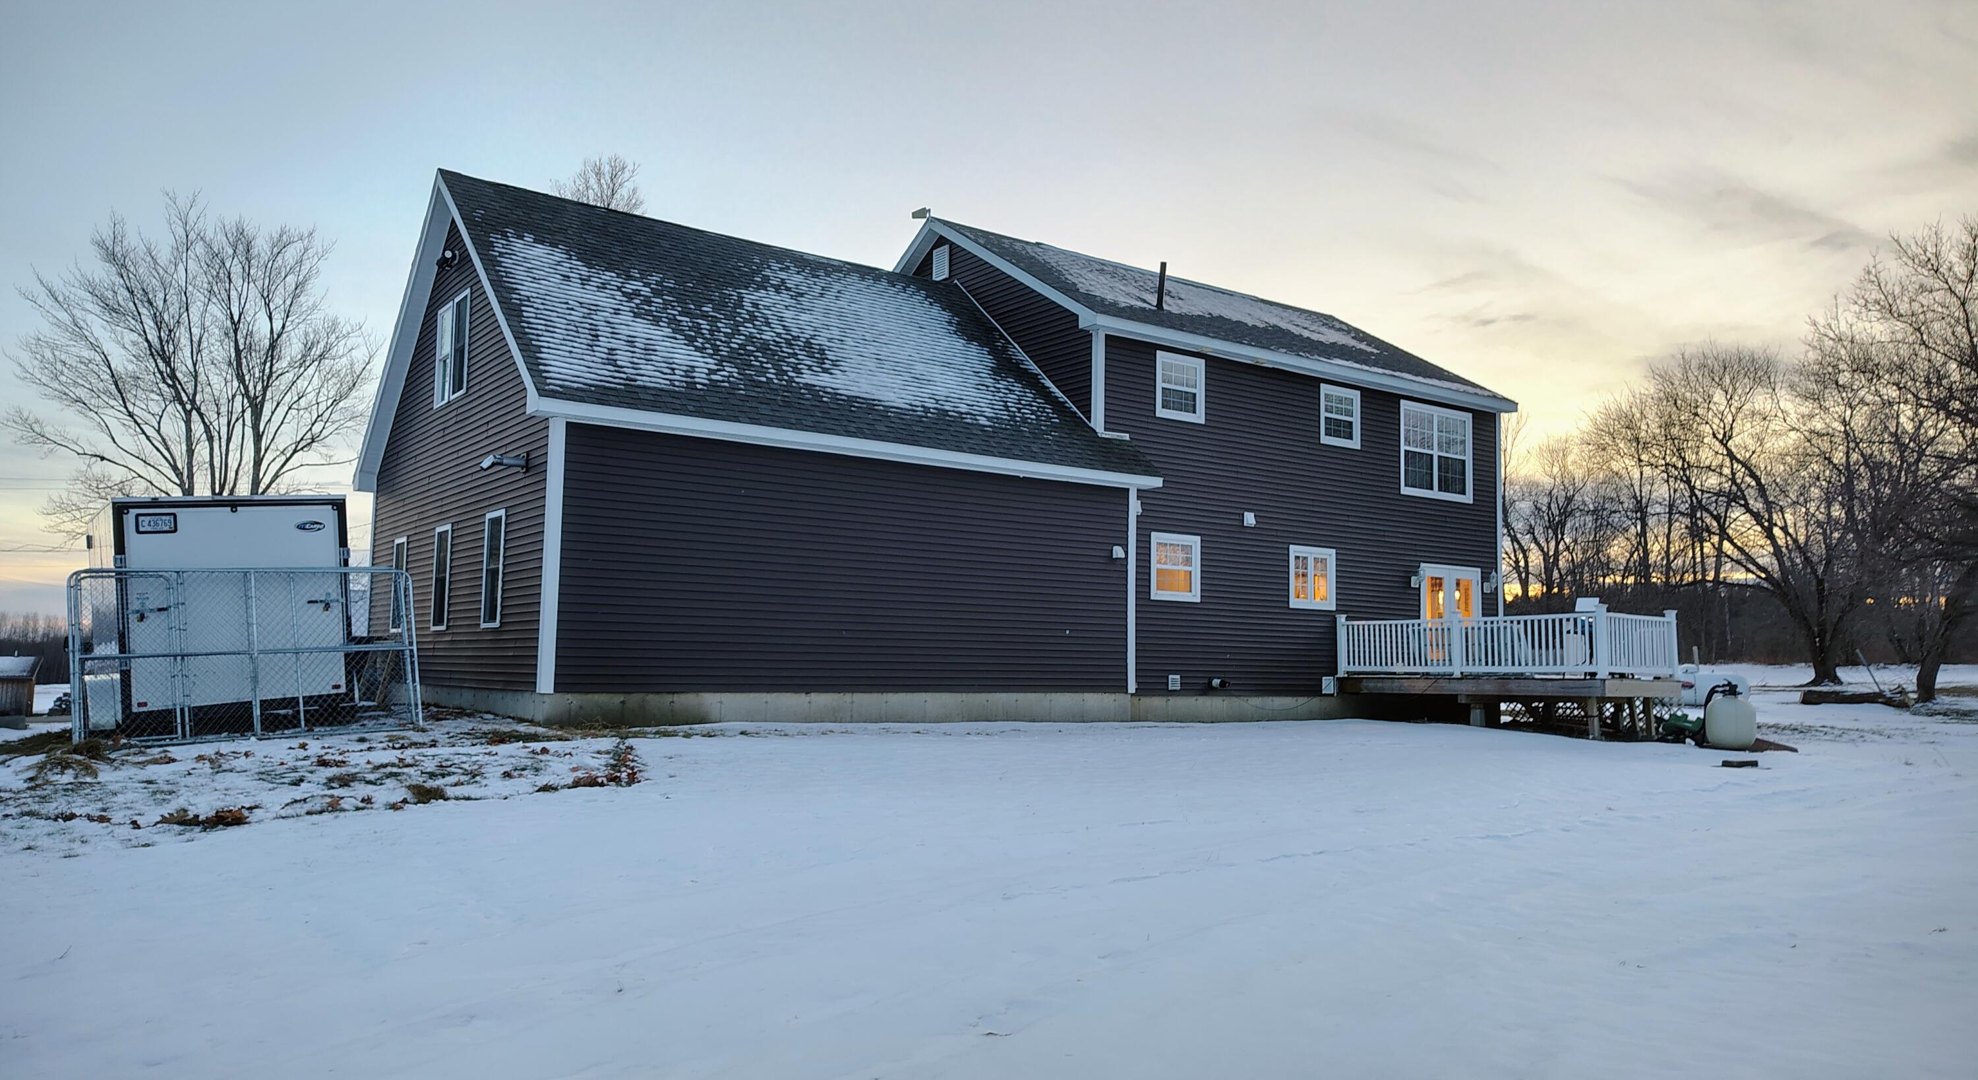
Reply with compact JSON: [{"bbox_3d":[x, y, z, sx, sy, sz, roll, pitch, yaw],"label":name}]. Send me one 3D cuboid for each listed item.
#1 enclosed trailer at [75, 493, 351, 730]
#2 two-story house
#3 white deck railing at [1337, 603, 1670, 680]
[{"bbox_3d":[-9.154,0.936,16.113,2.350,2.450,4.600,-2,-2,-36],"label":"enclosed trailer"},{"bbox_3d":[0.000,-1.376,25.216,19.721,8.952,10.023,5,-6,-36],"label":"two-story house"},{"bbox_3d":[8.644,1.757,22.968,2.500,1.143,5.026,5,-6,-36],"label":"white deck railing"}]

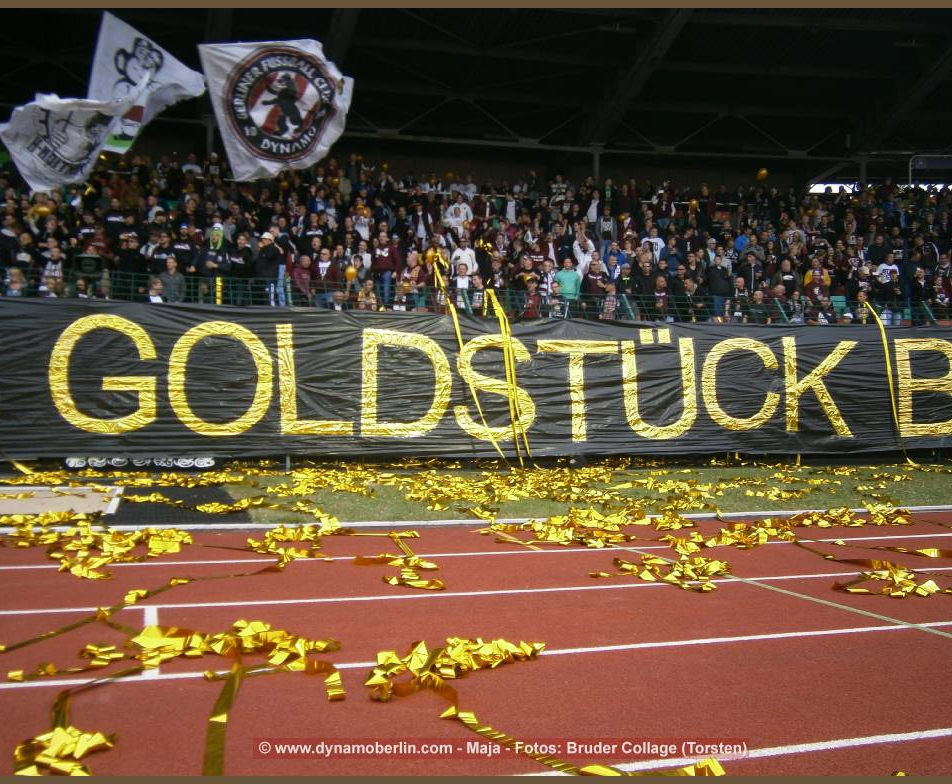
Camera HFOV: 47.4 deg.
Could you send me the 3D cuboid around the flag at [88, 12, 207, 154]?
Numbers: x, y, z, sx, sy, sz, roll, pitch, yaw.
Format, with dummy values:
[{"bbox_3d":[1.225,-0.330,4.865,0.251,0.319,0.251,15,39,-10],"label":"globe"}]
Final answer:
[{"bbox_3d":[-5.445,-5.068,17.800,2.000,2.200,0.700,0,0,-17],"label":"flag"}]

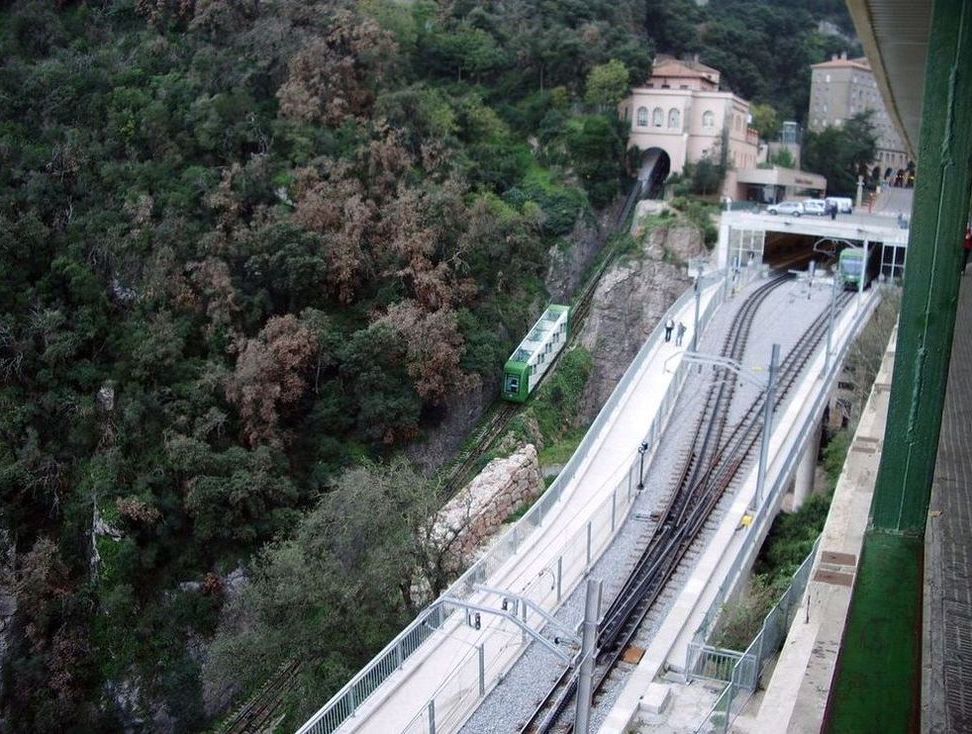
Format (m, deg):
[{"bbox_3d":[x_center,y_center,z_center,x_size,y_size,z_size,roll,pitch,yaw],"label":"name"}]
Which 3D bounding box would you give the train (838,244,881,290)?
[{"bbox_3d":[40.776,-11.762,107.605,2.600,3.800,28.000,7,13,22],"label":"train"}]

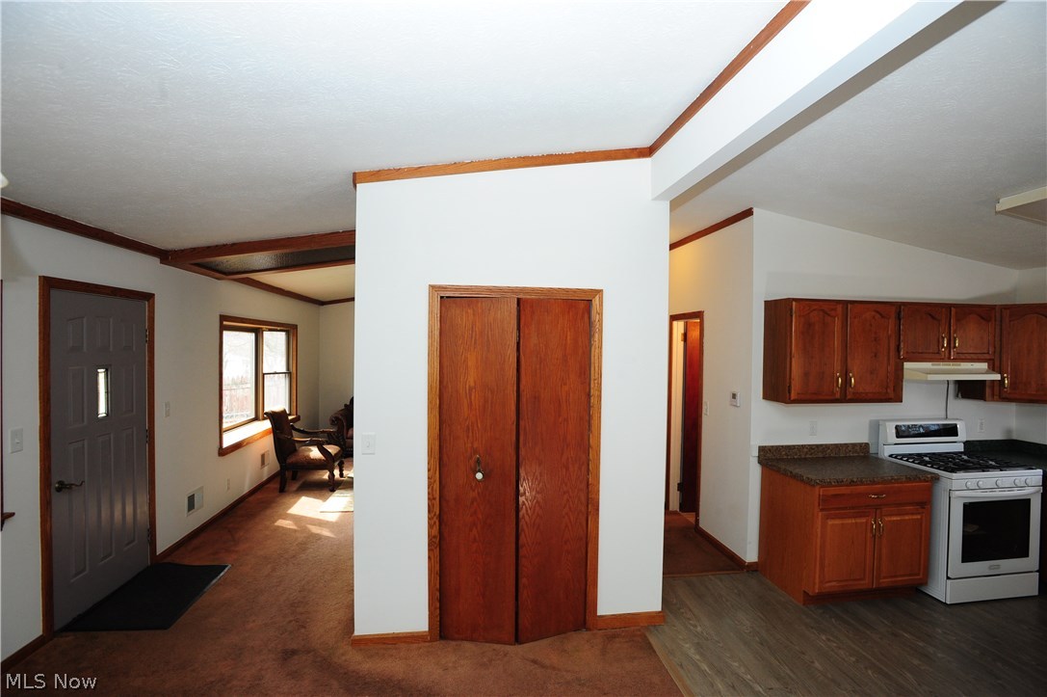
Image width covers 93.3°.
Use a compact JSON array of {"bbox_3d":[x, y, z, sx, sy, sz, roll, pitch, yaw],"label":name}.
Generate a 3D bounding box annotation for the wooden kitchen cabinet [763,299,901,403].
[{"bbox_3d":[2.353,0.022,3.774,0.920,0.760,0.335,0,1,-7],"label":"wooden kitchen cabinet"}]

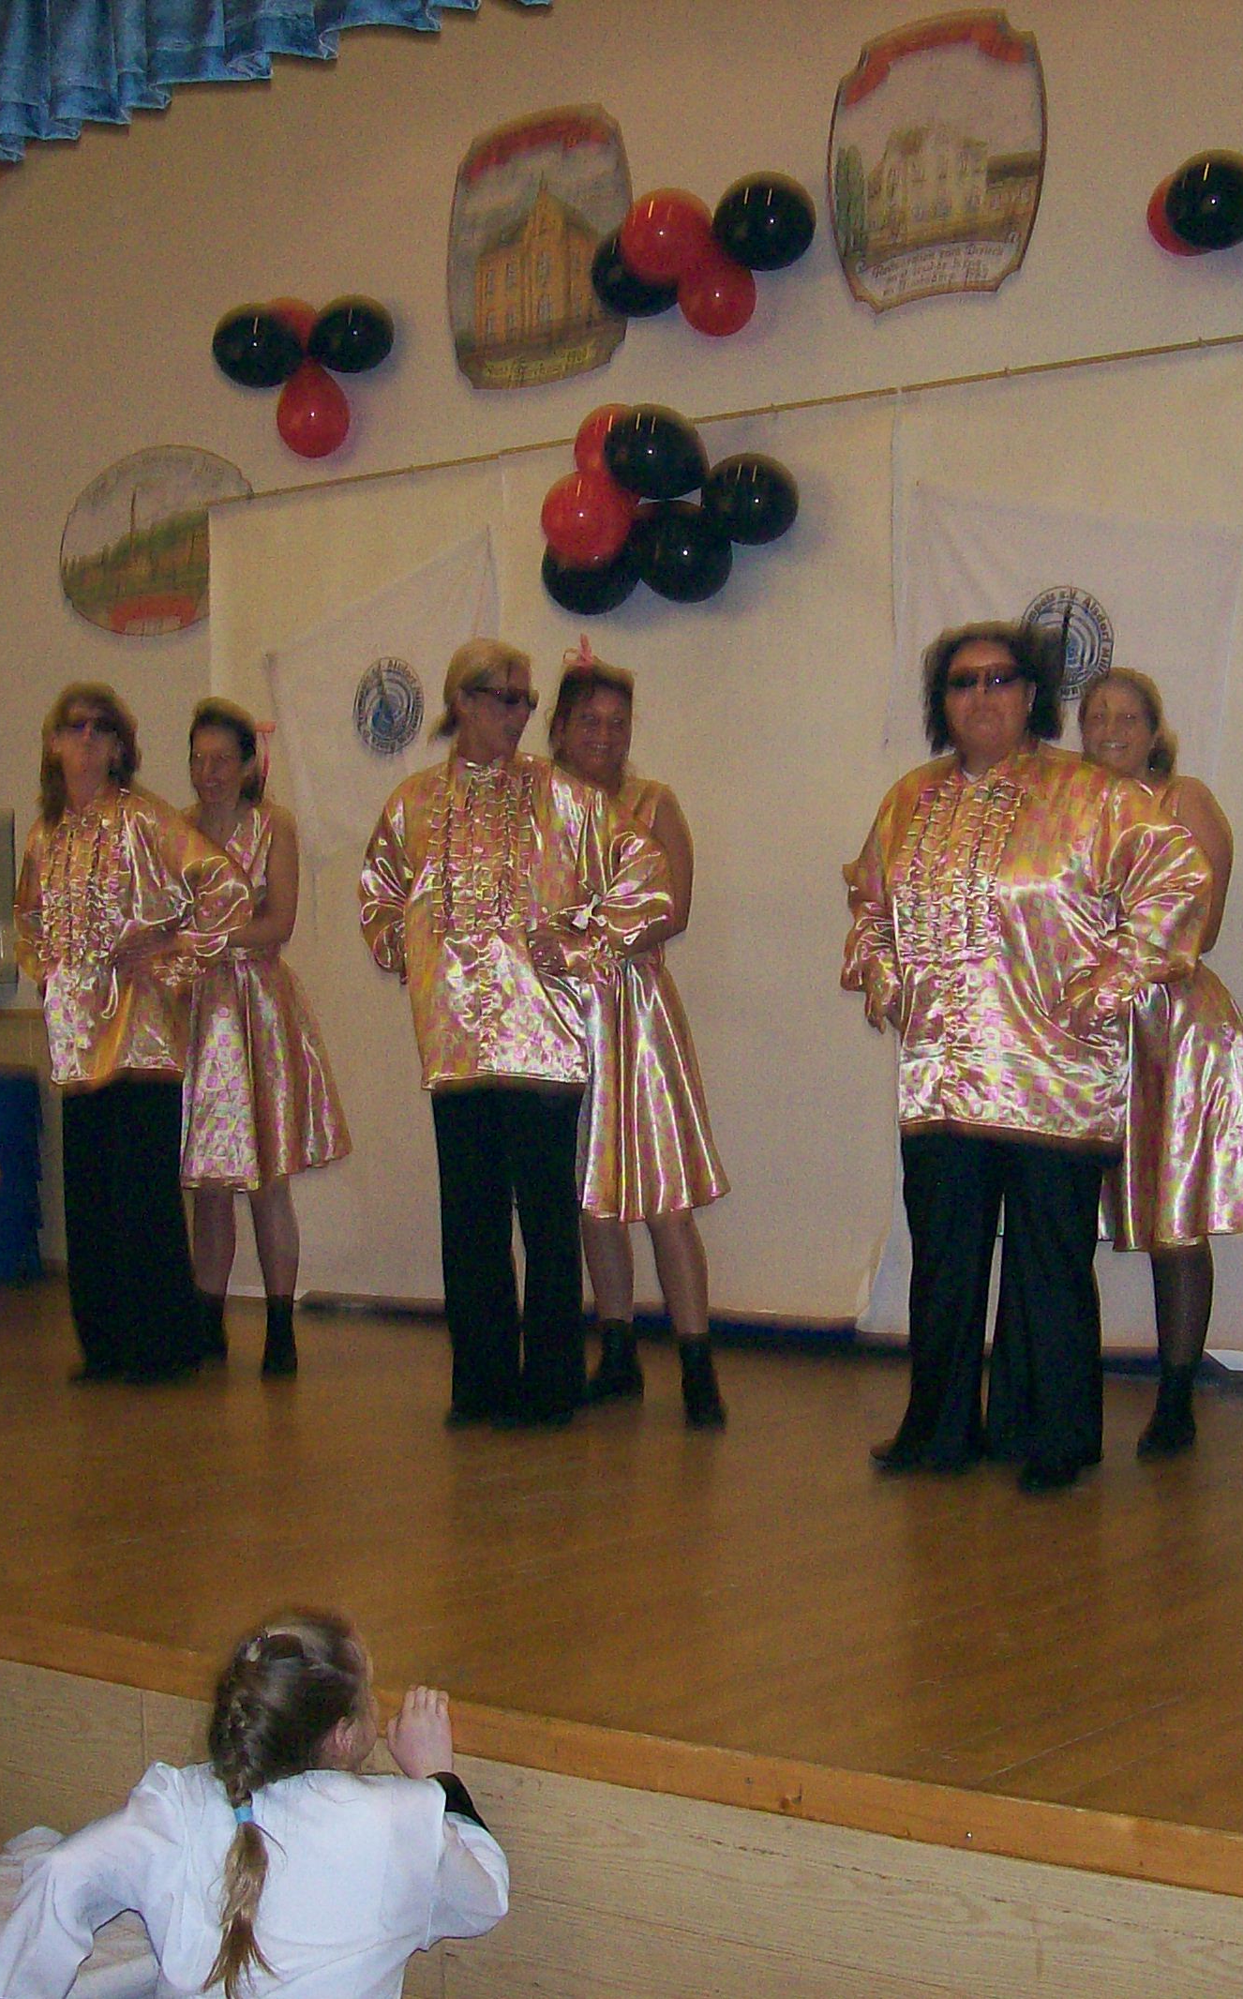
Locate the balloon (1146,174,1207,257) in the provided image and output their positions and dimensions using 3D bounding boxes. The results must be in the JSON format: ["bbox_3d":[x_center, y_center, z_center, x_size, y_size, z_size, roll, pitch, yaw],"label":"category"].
[{"bbox_3d":[1.408,-1.956,6.926,0.193,0.203,0.193,-1,-1,36],"label":"balloon"}]

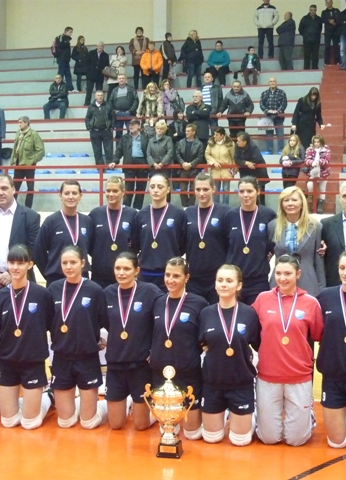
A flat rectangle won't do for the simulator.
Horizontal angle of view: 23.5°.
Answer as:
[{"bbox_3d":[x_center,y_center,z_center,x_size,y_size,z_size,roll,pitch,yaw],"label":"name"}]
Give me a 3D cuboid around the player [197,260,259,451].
[{"bbox_3d":[0.403,0.759,5.825,0.460,1.215,0.600,1,3,7],"label":"player"}]

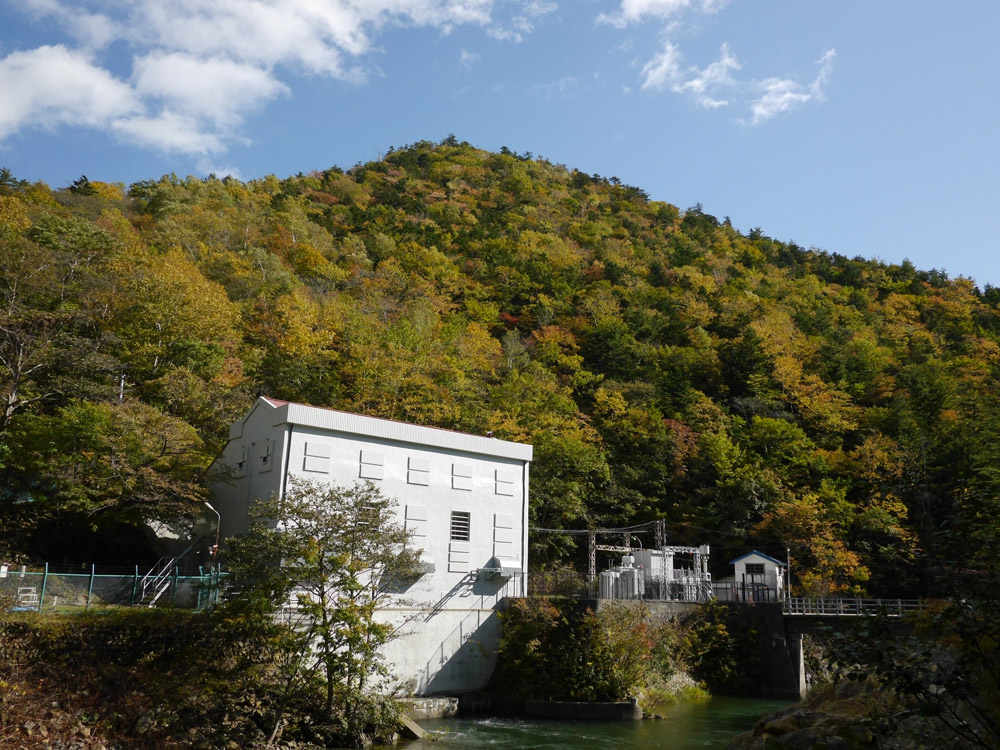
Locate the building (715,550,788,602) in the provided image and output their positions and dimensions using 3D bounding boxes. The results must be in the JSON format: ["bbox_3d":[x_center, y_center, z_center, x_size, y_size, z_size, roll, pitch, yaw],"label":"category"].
[{"bbox_3d":[21.618,17.305,69.200,5.271,4.209,5.200,-6,-17,25],"label":"building"}]

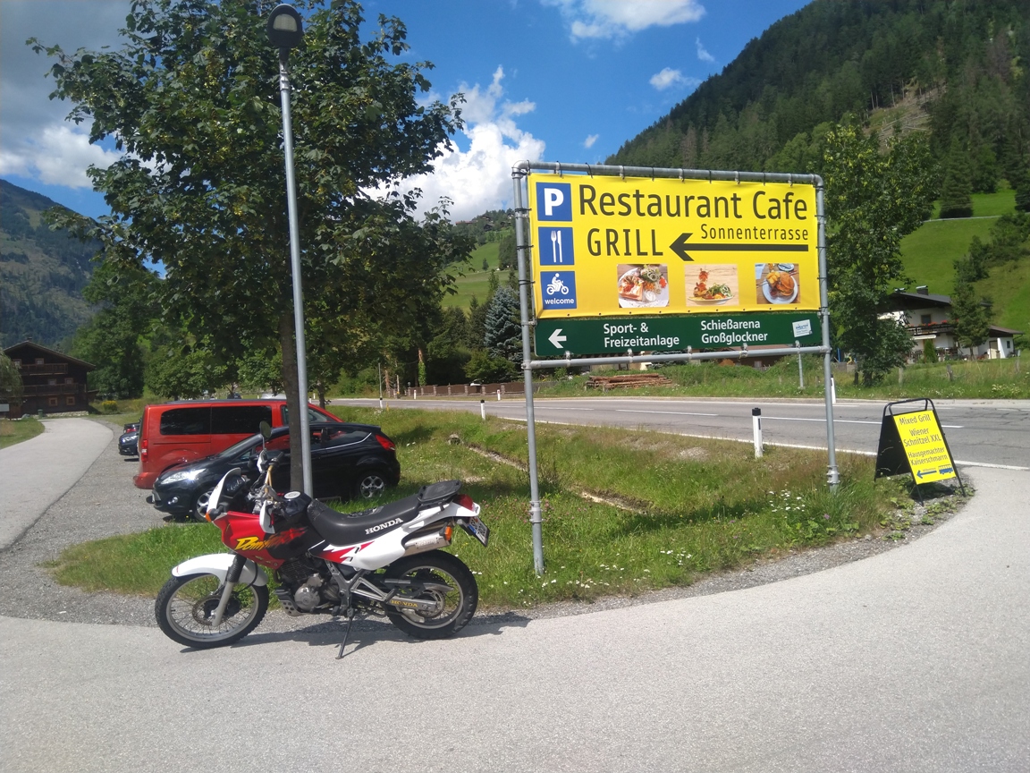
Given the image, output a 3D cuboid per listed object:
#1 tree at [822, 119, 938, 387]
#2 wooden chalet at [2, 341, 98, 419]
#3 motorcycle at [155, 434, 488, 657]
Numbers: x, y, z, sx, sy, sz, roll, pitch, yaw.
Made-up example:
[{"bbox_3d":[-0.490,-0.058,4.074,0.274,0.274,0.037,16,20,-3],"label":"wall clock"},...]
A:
[{"bbox_3d":[13.000,-4.750,29.000,4.600,9.300,4.600,-3,1,24],"label":"tree"},{"bbox_3d":[-56.300,-0.850,93.300,13.000,8.600,13.000,-4,1,-29],"label":"wooden chalet"},{"bbox_3d":[-1.269,1.039,5.173,2.150,1.360,0.860,-3,6,1],"label":"motorcycle"}]

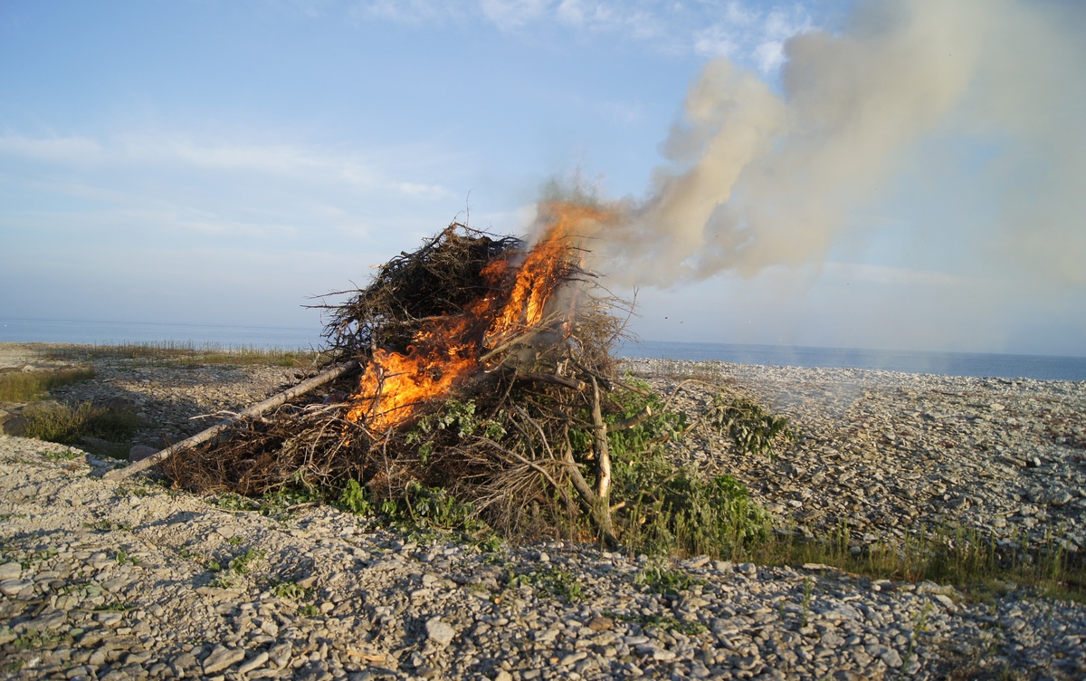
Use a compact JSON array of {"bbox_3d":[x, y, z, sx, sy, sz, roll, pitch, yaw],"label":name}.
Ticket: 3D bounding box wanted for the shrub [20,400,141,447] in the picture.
[{"bbox_3d":[-6.359,1.165,11.200,1.450,0.580,0.900,2,0,-18],"label":"shrub"}]

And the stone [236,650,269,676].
[{"bbox_3d":[-1.357,1.502,3.800,0.155,0.040,0.075,-22,18,-23],"label":"stone"}]

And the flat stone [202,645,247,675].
[{"bbox_3d":[-1.493,1.498,3.820,0.190,0.045,0.120,-16,20,-17],"label":"flat stone"}]

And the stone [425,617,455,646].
[{"bbox_3d":[-0.538,1.535,4.300,0.145,0.060,0.135,6,31,6],"label":"stone"}]

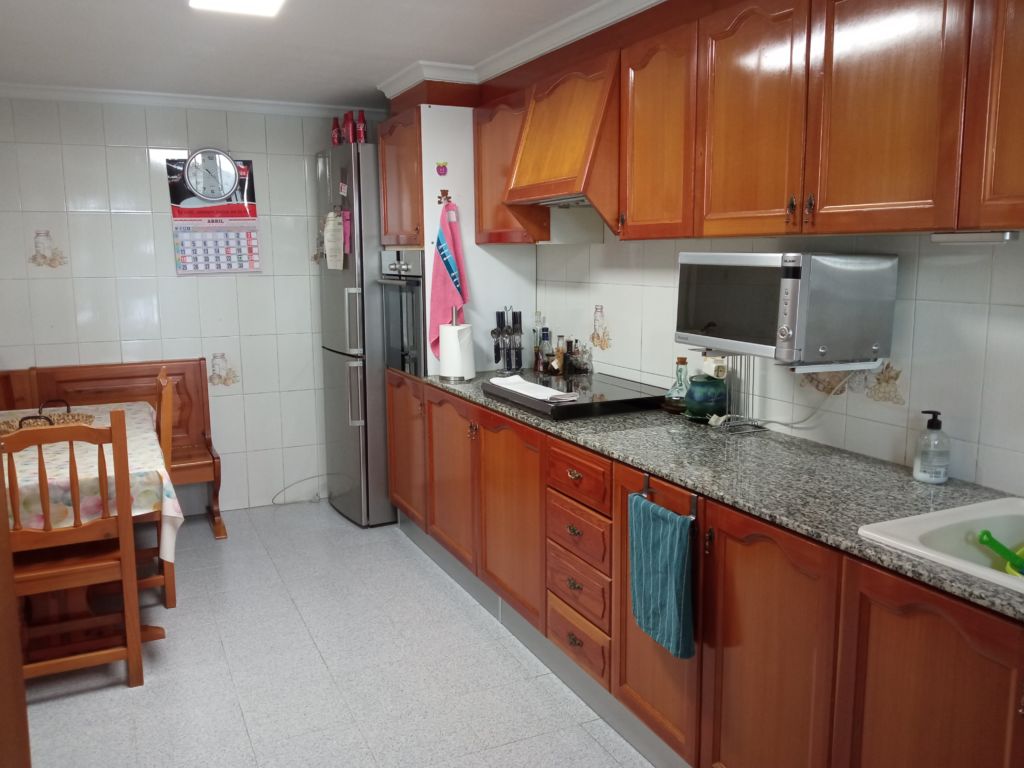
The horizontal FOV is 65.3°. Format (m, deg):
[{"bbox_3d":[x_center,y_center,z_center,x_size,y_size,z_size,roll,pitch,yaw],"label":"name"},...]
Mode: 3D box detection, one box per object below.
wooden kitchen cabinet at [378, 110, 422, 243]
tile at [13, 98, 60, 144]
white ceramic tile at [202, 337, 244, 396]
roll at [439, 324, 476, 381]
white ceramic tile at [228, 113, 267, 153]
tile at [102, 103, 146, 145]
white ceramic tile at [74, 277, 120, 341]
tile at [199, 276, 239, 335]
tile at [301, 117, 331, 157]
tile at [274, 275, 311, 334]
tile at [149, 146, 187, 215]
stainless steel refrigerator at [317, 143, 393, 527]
[{"bbox_3d":[-0.274,-0.992,3.958,0.591,0.606,0.617,-5,10,-26],"label":"wooden kitchen cabinet"},{"bbox_3d":[-2.361,-1.301,3.967,0.200,0.209,0.010,-4,10,-22],"label":"tile"},{"bbox_3d":[-1.617,-0.097,4.475,0.198,0.332,0.010,-5,10,-26],"label":"white ceramic tile"},{"bbox_3d":[-0.242,-0.139,3.515,0.144,0.230,0.144,0,9,0],"label":"roll"},{"bbox_3d":[-1.437,-1.362,4.342,0.200,0.204,0.010,-4,10,-22],"label":"white ceramic tile"},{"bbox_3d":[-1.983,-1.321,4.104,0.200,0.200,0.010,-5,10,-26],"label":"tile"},{"bbox_3d":[-2.158,-0.383,4.160,0.200,0.334,0.010,-5,10,-26],"label":"white ceramic tile"},{"bbox_3d":[-1.620,-0.426,4.422,0.200,0.334,0.010,-5,10,-26],"label":"tile"},{"bbox_3d":[-1.088,-1.404,4.533,0.190,0.215,0.010,-5,10,-26],"label":"tile"},{"bbox_3d":[-1.250,-0.452,4.567,0.200,0.333,0.010,-4,10,-22],"label":"tile"},{"bbox_3d":[-1.802,-1.073,4.232,0.198,0.332,0.010,-5,10,-26],"label":"tile"},{"bbox_3d":[-0.701,-0.276,4.526,0.670,2.000,0.600,-5,10,-26],"label":"stainless steel refrigerator"}]

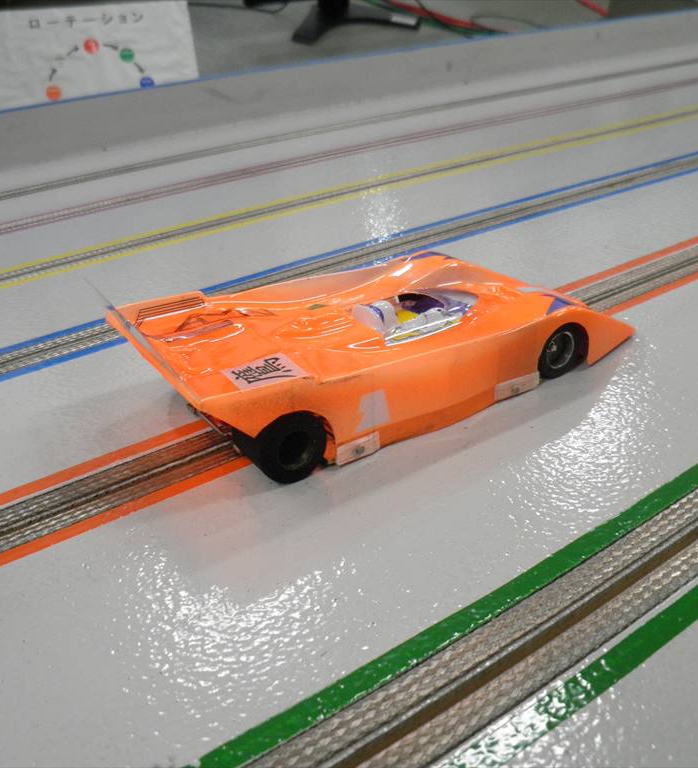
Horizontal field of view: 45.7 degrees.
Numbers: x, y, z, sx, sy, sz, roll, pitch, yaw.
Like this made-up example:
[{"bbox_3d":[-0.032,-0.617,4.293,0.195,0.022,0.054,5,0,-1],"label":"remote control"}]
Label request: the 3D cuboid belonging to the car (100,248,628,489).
[{"bbox_3d":[0.014,-0.020,0.289,0.176,0.036,0.082,-19,29,-27],"label":"car"}]

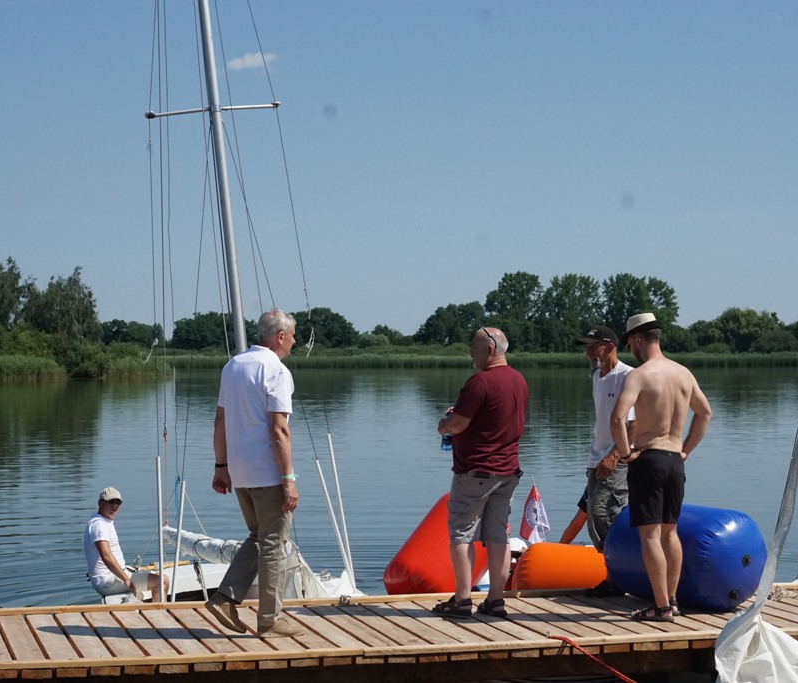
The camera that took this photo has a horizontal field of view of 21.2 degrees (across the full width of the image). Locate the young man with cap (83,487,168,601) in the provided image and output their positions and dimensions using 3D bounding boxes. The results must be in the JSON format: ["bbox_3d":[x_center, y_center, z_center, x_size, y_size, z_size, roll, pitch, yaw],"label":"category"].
[{"bbox_3d":[-2.125,1.667,16.700,0.600,1.080,0.500,0,0,18],"label":"young man with cap"}]

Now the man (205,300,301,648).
[{"bbox_3d":[-0.816,0.746,12.141,0.600,1.820,0.540,0,0,-38],"label":"man"}]

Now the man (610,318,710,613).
[{"bbox_3d":[1.577,0.751,12.868,0.600,1.815,0.420,0,0,-28],"label":"man"}]

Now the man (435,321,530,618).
[{"bbox_3d":[0.504,0.789,13.039,0.540,1.740,0.500,0,0,-43],"label":"man"}]

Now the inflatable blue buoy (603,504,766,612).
[{"bbox_3d":[1.806,1.356,13.498,0.610,0.610,0.850,0,0,-43],"label":"inflatable blue buoy"}]

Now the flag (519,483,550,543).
[{"bbox_3d":[0.965,1.225,15.200,0.210,0.440,0.120,0,0,0],"label":"flag"}]

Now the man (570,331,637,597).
[{"bbox_3d":[1.364,0.783,14.024,0.420,1.760,0.500,0,0,-40],"label":"man"}]

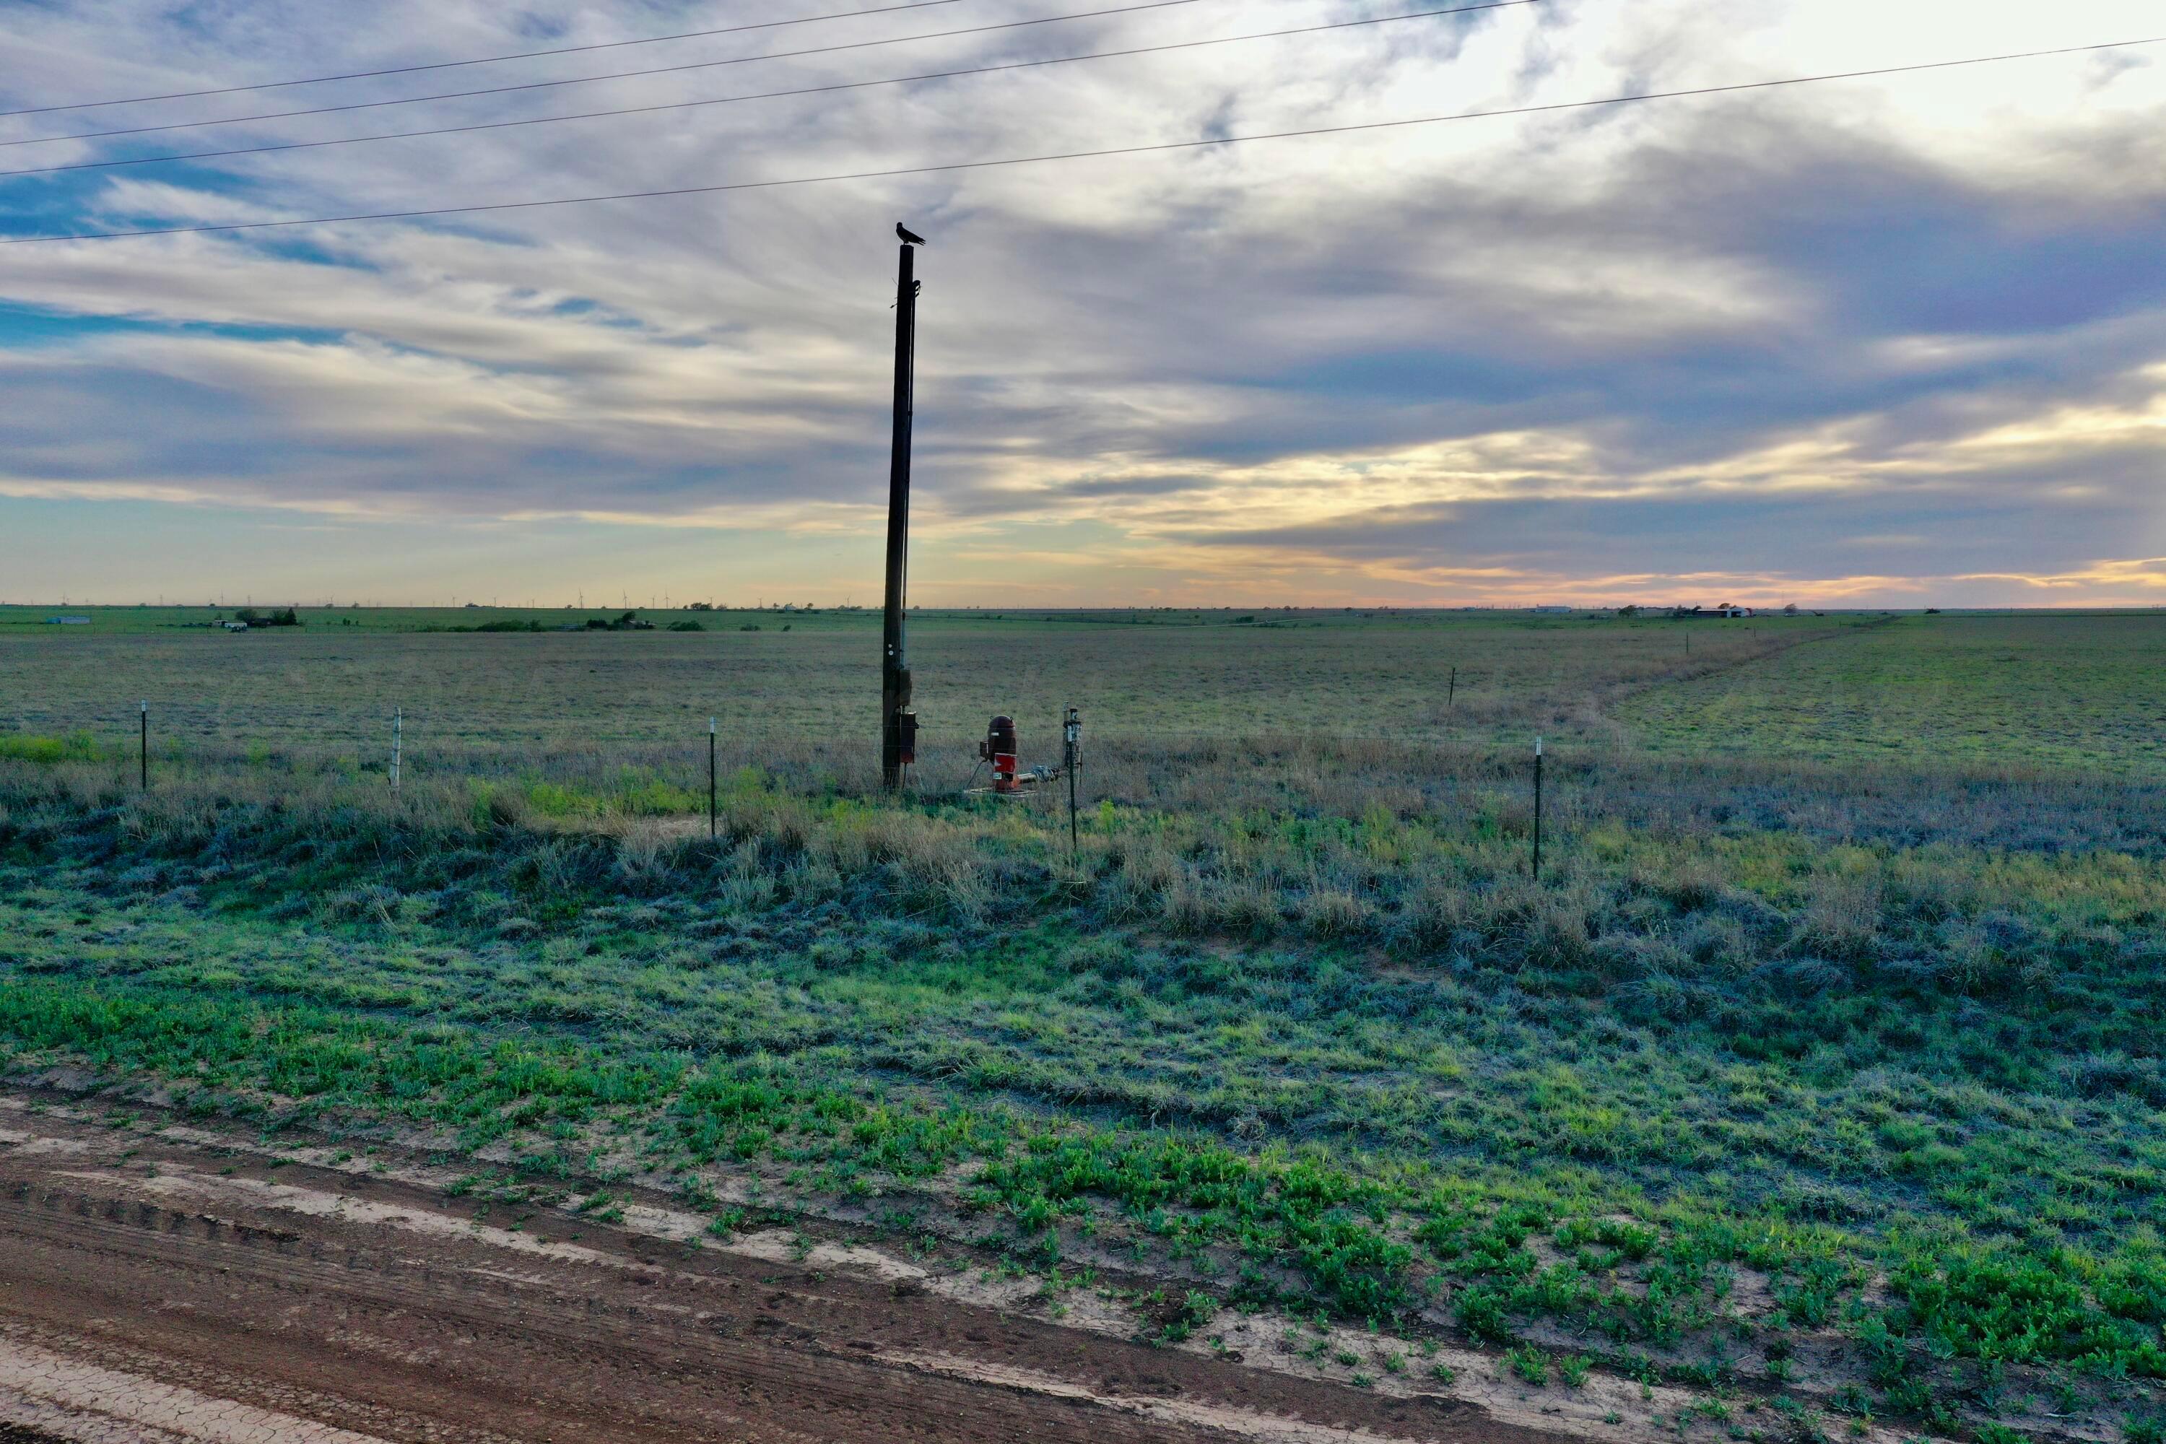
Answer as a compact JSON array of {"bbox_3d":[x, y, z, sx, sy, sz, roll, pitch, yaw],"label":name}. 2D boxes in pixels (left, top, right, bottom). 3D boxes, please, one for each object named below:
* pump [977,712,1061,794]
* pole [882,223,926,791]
[{"bbox_3d":[-0.820,0.430,21.200,0.970,1.000,0.500,-1,4,-22],"label":"pump"},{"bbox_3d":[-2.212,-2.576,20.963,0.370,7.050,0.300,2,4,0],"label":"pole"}]

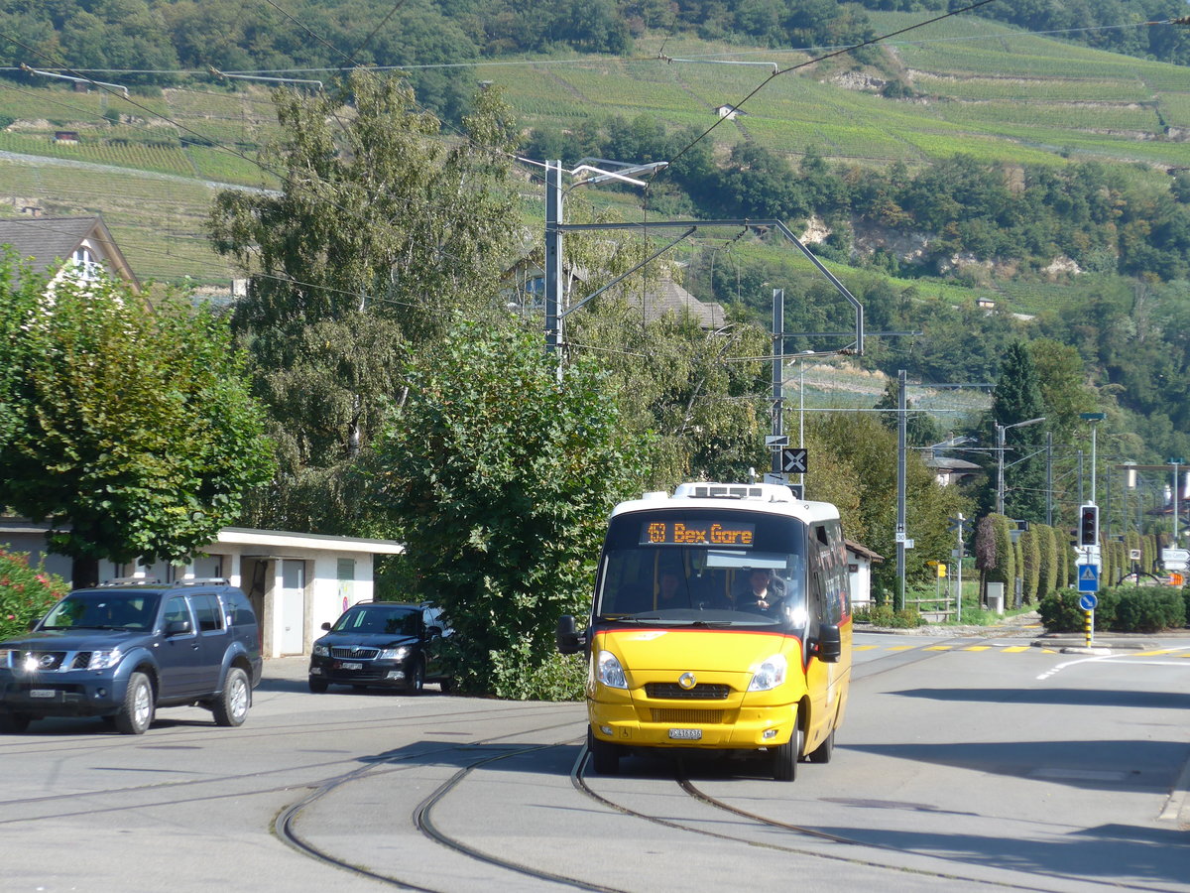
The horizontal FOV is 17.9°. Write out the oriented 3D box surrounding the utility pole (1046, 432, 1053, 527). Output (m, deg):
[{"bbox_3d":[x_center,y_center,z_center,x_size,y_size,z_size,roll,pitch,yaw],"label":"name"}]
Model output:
[{"bbox_3d":[23.451,3.430,195.117,0.220,8.400,0.220,0,-2,10],"label":"utility pole"}]

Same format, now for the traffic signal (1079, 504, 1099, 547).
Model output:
[{"bbox_3d":[12.225,1.957,93.400,0.450,1.000,0.300,0,-2,8],"label":"traffic signal"}]

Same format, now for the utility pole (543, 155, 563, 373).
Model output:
[{"bbox_3d":[-0.662,-0.294,59.117,0.220,8.350,0.220,0,-2,10],"label":"utility pole"}]

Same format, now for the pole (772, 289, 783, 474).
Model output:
[{"bbox_3d":[4.159,0.602,86.117,0.220,8.400,0.220,0,-2,10],"label":"pole"}]

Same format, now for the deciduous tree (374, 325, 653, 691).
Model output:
[{"bbox_3d":[-1.366,0.987,60.200,4.450,5.950,4.400,0,-2,0],"label":"deciduous tree"}]

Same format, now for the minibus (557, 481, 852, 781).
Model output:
[{"bbox_3d":[1.380,1.810,38.400,2.300,2.860,7.200,0,-2,7],"label":"minibus"}]

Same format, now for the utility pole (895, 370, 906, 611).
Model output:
[{"bbox_3d":[9.766,1.754,120.117,0.220,8.400,0.220,0,-2,10],"label":"utility pole"}]

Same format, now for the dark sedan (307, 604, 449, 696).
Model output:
[{"bbox_3d":[-3.330,3.160,60.400,1.800,1.470,4.570,0,-2,9],"label":"dark sedan"}]

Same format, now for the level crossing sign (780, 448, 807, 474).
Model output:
[{"bbox_3d":[4.558,0.338,86.000,0.560,0.560,0.080,0,-2,9],"label":"level crossing sign"}]

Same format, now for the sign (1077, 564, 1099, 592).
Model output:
[{"bbox_3d":[12.218,3.271,93.500,0.500,0.690,0.050,0,-2,8],"label":"sign"}]

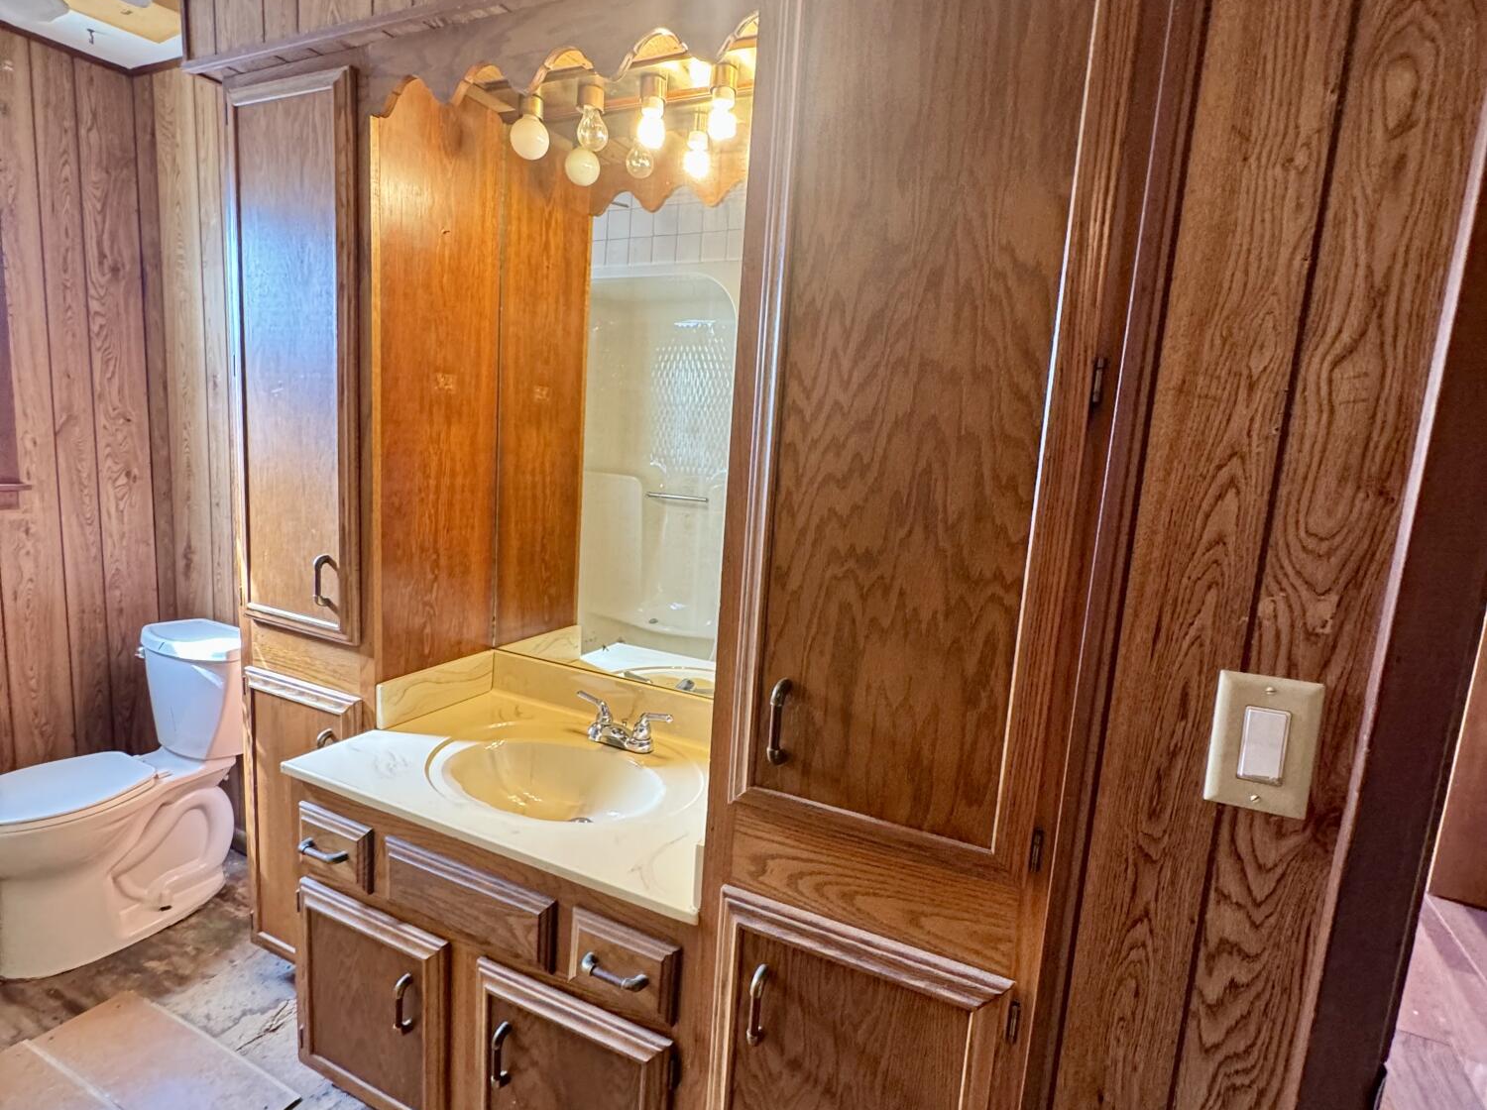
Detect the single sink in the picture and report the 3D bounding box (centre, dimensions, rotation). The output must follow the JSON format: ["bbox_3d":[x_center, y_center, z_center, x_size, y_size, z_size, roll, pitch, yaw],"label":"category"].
[{"bbox_3d":[-0.371,0.494,1.548,0.464,0.134,0.301,8,10,25],"label":"single sink"}]

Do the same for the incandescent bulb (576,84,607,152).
[{"bbox_3d":[-0.304,-0.877,1.616,0.061,0.120,0.061,4,9,-1],"label":"incandescent bulb"}]

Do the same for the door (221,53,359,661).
[{"bbox_3d":[-0.935,-0.391,1.666,0.379,1.121,0.025,8,10,25],"label":"door"}]

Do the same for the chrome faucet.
[{"bbox_3d":[-0.277,0.361,1.697,0.251,0.096,0.134,8,10,25],"label":"chrome faucet"}]

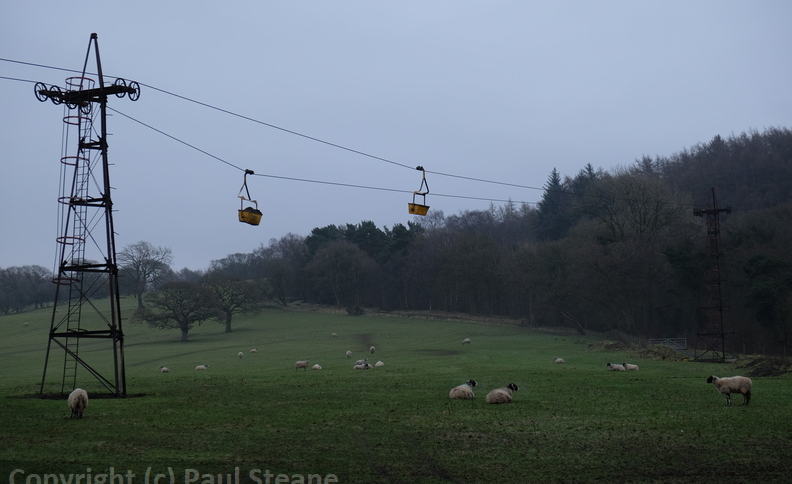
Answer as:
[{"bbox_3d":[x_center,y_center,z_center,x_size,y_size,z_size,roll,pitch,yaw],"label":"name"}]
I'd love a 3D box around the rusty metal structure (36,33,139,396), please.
[{"bbox_3d":[-10.315,-0.965,54.400,3.000,12.200,3.000,-3,-4,28],"label":"rusty metal structure"}]

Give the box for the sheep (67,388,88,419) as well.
[{"bbox_3d":[-7.683,3.909,38.800,0.480,0.720,1.100,0,-4,-18],"label":"sheep"}]

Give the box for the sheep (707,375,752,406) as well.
[{"bbox_3d":[8.270,3.690,39.800,1.140,0.740,0.420,-2,-4,10],"label":"sheep"}]

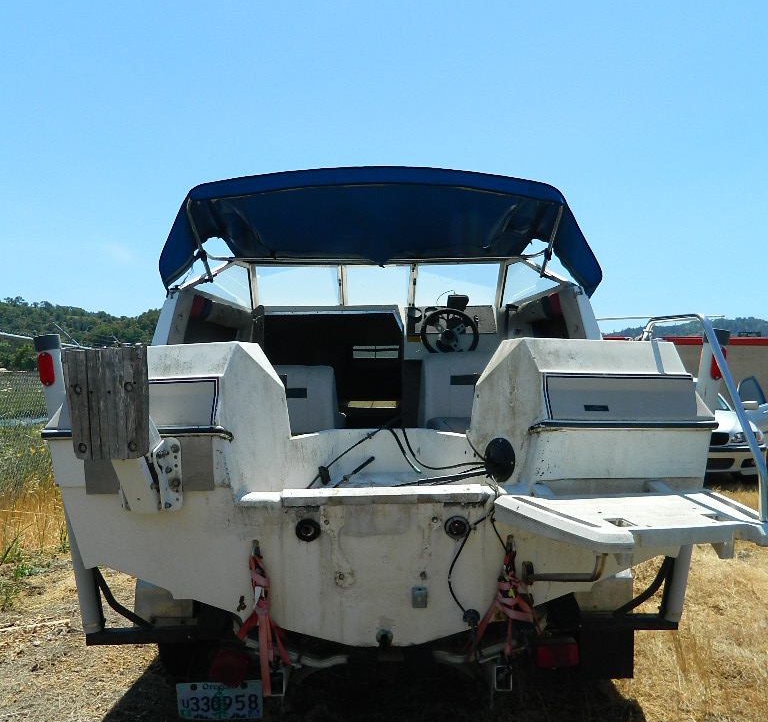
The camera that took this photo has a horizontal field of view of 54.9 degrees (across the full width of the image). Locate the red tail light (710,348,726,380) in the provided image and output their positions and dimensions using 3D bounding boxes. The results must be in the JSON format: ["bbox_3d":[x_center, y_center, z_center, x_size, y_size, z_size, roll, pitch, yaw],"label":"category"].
[{"bbox_3d":[1.245,0.010,2.750,0.057,0.122,0.025,8,3,-6],"label":"red tail light"}]

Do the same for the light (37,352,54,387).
[{"bbox_3d":[-1.205,0.030,2.640,0.057,0.125,0.025,-7,3,0],"label":"light"}]

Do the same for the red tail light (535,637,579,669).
[{"bbox_3d":[0.582,0.988,2.500,0.138,0.090,0.070,0,1,-2],"label":"red tail light"}]

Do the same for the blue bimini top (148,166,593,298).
[{"bbox_3d":[-0.030,-0.615,4.030,2.100,0.610,1.050,0,1,-2],"label":"blue bimini top"}]

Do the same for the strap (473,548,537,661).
[{"bbox_3d":[0.393,0.795,2.420,0.205,0.345,0.150,0,1,-2],"label":"strap"}]

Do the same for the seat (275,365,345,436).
[{"bbox_3d":[-0.465,0.360,3.570,0.500,0.700,0.750,0,1,-2],"label":"seat"}]

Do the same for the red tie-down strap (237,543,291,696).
[{"bbox_3d":[-0.388,0.832,2.380,0.165,0.470,0.160,0,1,-2],"label":"red tie-down strap"}]

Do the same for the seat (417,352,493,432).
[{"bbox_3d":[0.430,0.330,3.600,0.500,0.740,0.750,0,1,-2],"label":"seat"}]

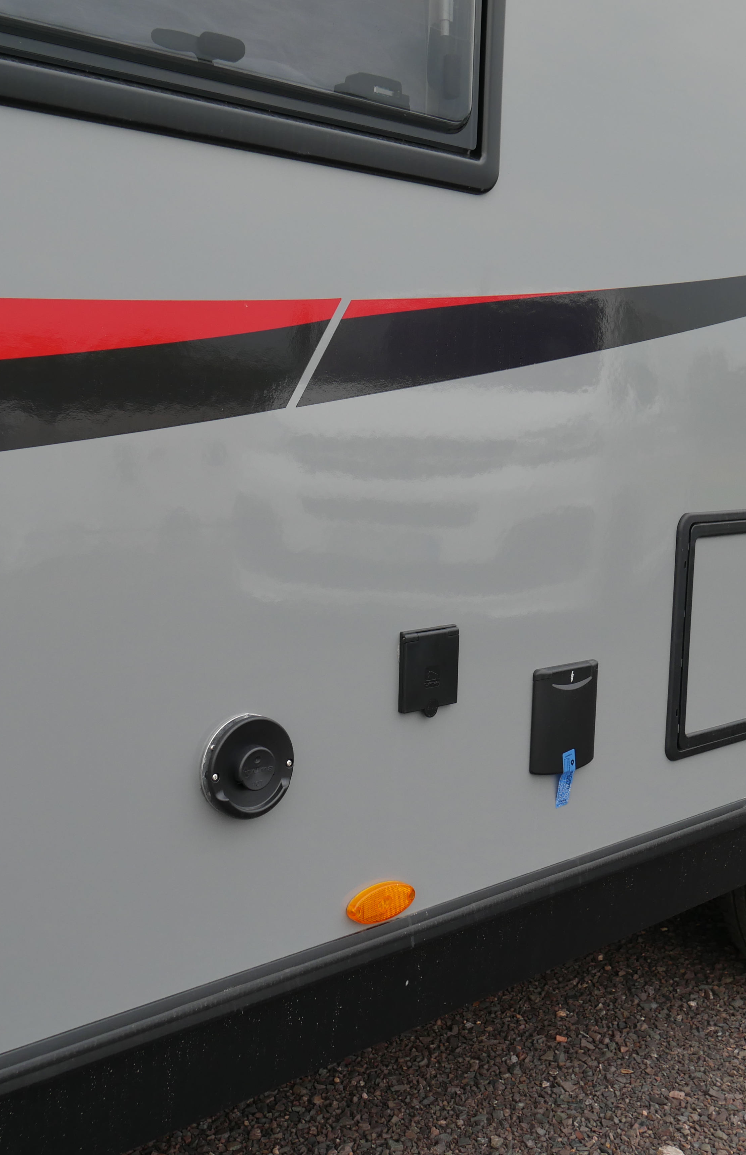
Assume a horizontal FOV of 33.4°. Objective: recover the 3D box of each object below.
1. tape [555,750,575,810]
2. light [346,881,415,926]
[{"bbox_3d":[0.261,0.273,1.691,0.026,0.080,0.014,-5,10,-41],"label":"tape"},{"bbox_3d":[0.012,0.390,1.494,0.101,0.042,0.016,-5,10,-41],"label":"light"}]

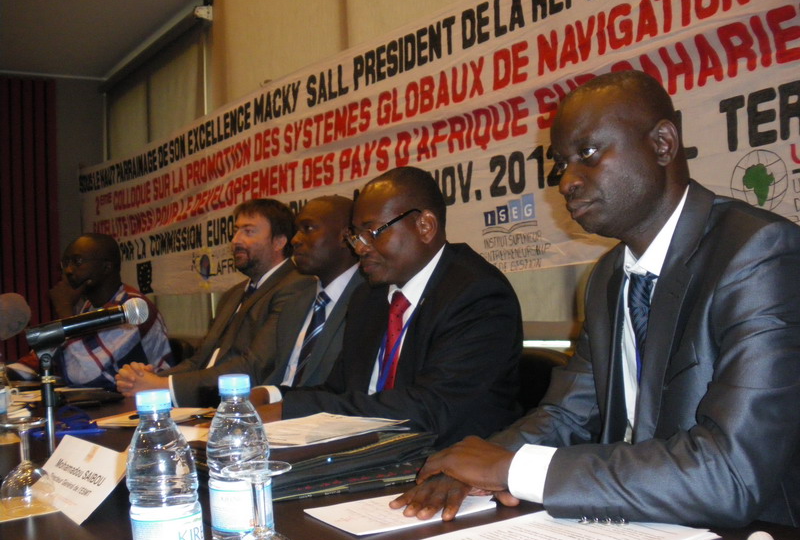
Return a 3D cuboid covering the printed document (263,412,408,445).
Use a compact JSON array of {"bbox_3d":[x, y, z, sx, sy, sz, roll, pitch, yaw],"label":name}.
[{"bbox_3d":[-0.168,0.263,1.371,0.210,0.015,0.297,-4,-2,43],"label":"printed document"}]

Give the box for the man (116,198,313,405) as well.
[{"bbox_3d":[-0.518,0.442,2.536,0.740,1.330,0.540,-1,-2,-41],"label":"man"}]

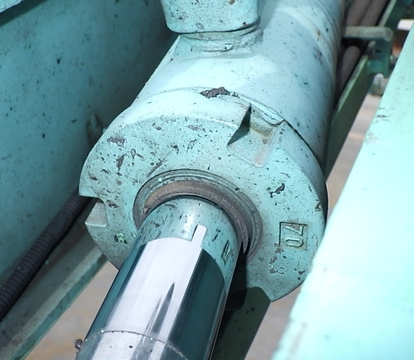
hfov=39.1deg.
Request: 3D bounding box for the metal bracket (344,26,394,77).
[{"bbox_3d":[0.197,-0.165,0.740,0.070,0.054,0.031,9,40,15],"label":"metal bracket"}]

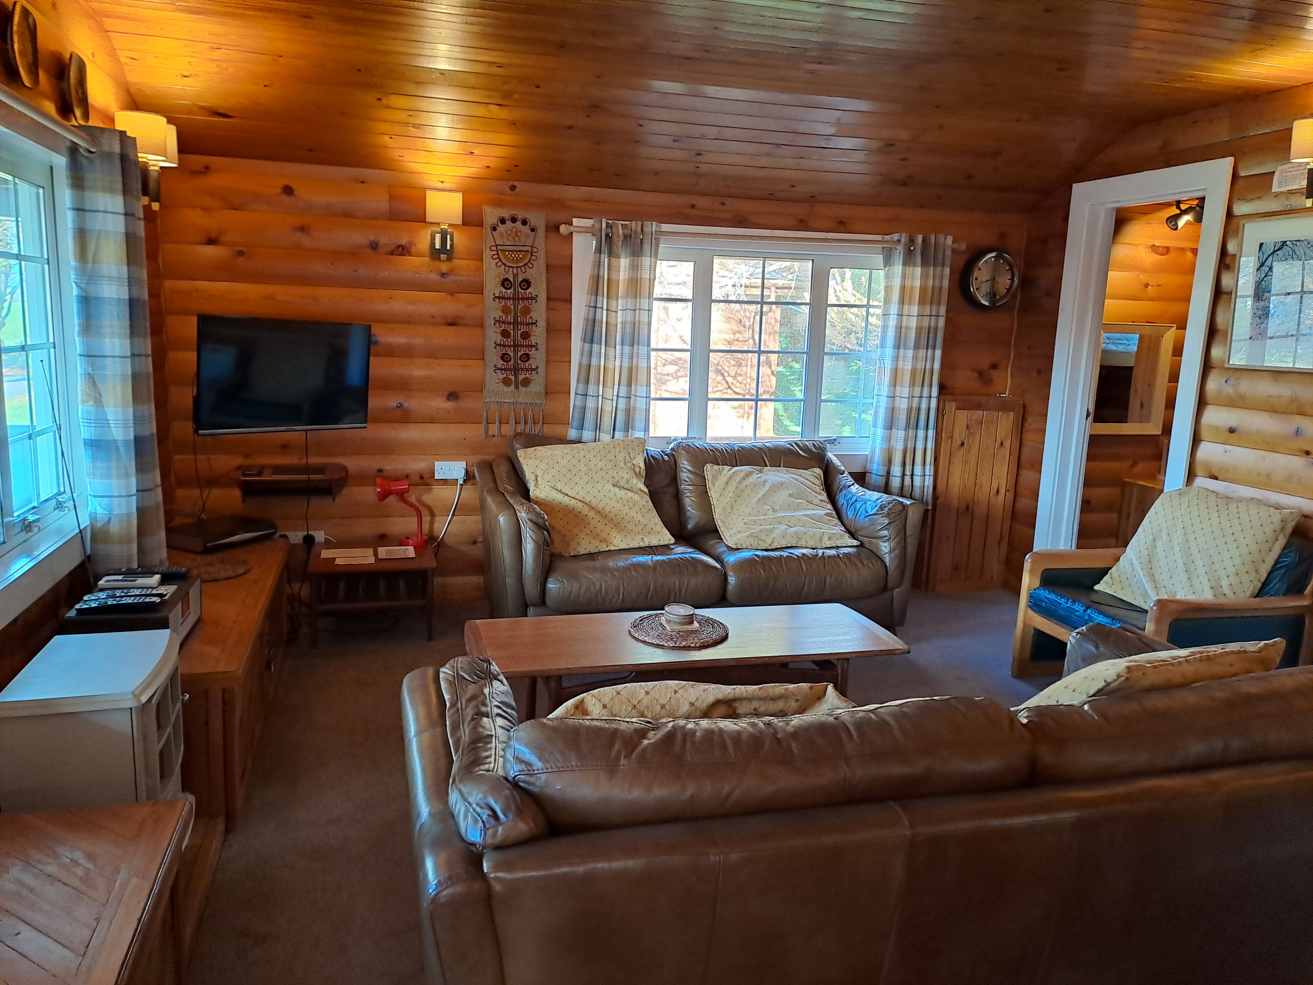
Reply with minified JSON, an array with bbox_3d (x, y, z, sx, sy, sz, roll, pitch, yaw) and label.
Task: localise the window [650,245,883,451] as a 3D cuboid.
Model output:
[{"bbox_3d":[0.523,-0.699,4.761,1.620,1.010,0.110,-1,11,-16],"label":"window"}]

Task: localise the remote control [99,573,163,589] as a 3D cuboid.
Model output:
[{"bbox_3d":[-1.672,0.291,3.011,0.170,0.022,0.075,0,11,-13],"label":"remote control"}]

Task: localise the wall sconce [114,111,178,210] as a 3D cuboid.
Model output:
[{"bbox_3d":[-1.783,-1.137,3.289,0.185,0.300,0.360,-1,11,-16],"label":"wall sconce"}]

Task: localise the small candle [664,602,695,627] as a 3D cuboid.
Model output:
[{"bbox_3d":[0.076,0.408,3.162,0.094,0.042,0.094,-1,11,-16],"label":"small candle"}]

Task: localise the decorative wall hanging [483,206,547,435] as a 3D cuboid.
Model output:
[{"bbox_3d":[-0.679,-0.803,4.538,0.297,1.075,0.030,-1,11,-16],"label":"decorative wall hanging"}]

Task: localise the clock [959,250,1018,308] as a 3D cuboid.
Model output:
[{"bbox_3d":[1.750,-1.115,4.962,0.305,0.305,0.075,-1,11,-16],"label":"clock"}]

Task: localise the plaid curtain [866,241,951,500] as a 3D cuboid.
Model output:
[{"bbox_3d":[1.294,-0.605,4.893,0.375,1.401,0.120,-1,11,-16],"label":"plaid curtain"}]

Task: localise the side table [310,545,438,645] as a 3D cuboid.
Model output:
[{"bbox_3d":[-1.272,0.455,4.280,0.532,0.355,0.460,-1,11,-16],"label":"side table"}]

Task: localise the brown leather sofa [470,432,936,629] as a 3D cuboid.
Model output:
[{"bbox_3d":[0.167,0.206,4.481,1.910,0.890,0.860,-1,11,-18],"label":"brown leather sofa"}]

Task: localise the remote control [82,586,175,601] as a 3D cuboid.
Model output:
[{"bbox_3d":[-1.601,0.318,2.865,0.215,0.028,0.052,-2,11,-18],"label":"remote control"}]

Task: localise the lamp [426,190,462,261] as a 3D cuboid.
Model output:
[{"bbox_3d":[-0.933,-1.165,4.160,0.158,0.292,0.140,-1,11,-16],"label":"lamp"}]

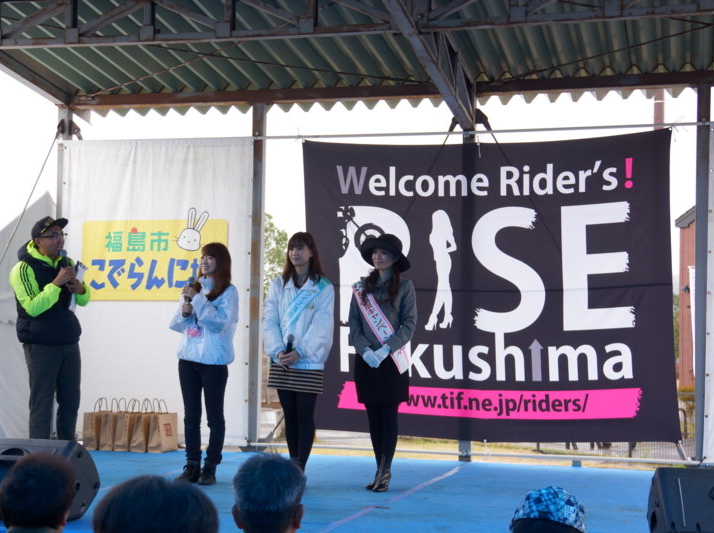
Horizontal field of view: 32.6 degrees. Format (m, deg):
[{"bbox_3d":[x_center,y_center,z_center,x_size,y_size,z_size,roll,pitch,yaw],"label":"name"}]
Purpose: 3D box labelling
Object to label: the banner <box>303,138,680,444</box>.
[{"bbox_3d":[1.009,0.137,9.810,3.000,2.433,0.050,0,-4,15],"label":"banner"}]

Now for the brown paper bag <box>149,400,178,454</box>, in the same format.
[{"bbox_3d":[-1.613,1.332,10.194,0.125,0.420,0.310,0,-4,15],"label":"brown paper bag"}]

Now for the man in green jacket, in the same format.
[{"bbox_3d":[-2.174,0.540,8.731,0.410,1.800,0.520,-1,-4,31],"label":"man in green jacket"}]

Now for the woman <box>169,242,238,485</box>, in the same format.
[{"bbox_3d":[-1.025,0.632,8.213,0.430,1.592,0.340,-1,-4,33],"label":"woman"}]

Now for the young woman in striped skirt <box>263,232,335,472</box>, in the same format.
[{"bbox_3d":[-0.384,0.602,8.112,0.460,1.662,0.310,0,-4,18],"label":"young woman in striped skirt"}]

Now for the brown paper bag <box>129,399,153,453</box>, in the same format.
[{"bbox_3d":[-1.764,1.332,10.236,0.125,0.420,0.310,0,-4,15],"label":"brown paper bag"}]

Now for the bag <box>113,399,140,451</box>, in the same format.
[{"bbox_3d":[-1.904,1.332,10.275,0.125,0.420,0.310,0,-4,15],"label":"bag"}]

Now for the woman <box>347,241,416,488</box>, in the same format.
[{"bbox_3d":[0.181,0.612,8.029,0.450,1.652,0.320,0,-4,19],"label":"woman"}]

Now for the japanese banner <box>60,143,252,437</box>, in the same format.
[{"bbox_3d":[-1.780,0.200,10.578,1.842,2.627,0.050,0,-4,15],"label":"japanese banner"}]

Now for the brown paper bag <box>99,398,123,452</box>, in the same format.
[{"bbox_3d":[-2.042,1.332,10.313,0.125,0.420,0.310,0,-4,15],"label":"brown paper bag"}]

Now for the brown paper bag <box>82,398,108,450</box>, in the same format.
[{"bbox_3d":[-2.167,1.332,10.348,0.125,0.420,0.310,0,-4,15],"label":"brown paper bag"}]

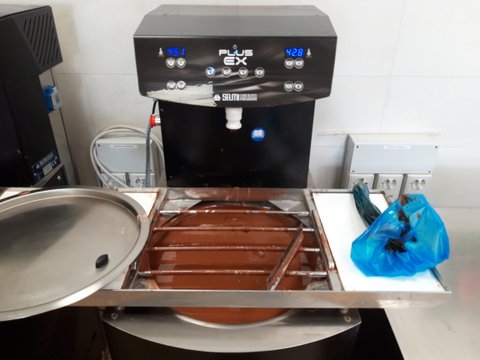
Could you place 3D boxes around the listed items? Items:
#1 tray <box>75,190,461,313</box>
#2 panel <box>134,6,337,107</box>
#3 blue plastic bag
[{"bbox_3d":[-0.010,0.127,0.782,0.751,0.041,0.342,0,29,0],"label":"tray"},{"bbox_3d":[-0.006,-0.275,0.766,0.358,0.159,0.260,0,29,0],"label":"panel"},{"bbox_3d":[0.301,0.090,0.710,0.174,0.113,0.169,0,29,0],"label":"blue plastic bag"}]

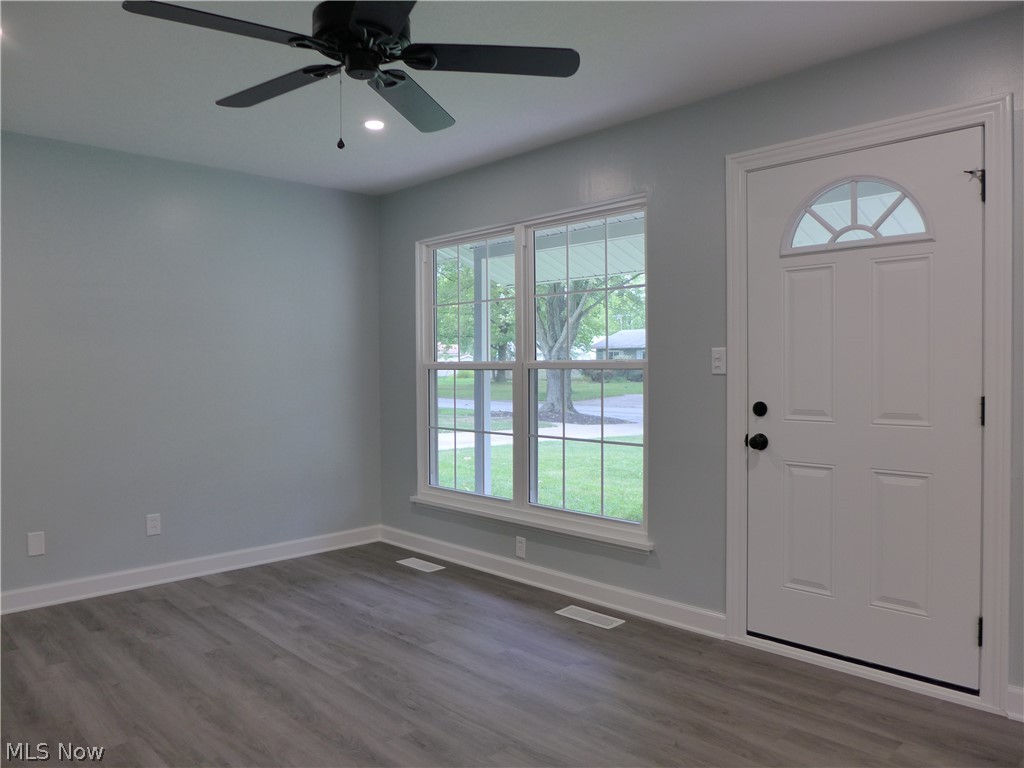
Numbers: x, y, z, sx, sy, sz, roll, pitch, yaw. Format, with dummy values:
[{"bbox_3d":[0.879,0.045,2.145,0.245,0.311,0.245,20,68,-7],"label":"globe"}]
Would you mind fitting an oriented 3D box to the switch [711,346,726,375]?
[{"bbox_3d":[0.948,-0.103,3.245,0.075,0.122,0.012,1,1,44],"label":"switch"}]

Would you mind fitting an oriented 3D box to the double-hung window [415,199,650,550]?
[{"bbox_3d":[0.035,-0.064,4.179,1.848,1.770,0.120,1,1,44],"label":"double-hung window"}]

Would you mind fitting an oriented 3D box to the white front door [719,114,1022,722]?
[{"bbox_3d":[1.382,0.076,2.880,1.073,2.189,0.120,1,1,44],"label":"white front door"}]

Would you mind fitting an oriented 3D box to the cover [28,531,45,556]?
[{"bbox_3d":[-2.465,0.832,3.684,0.080,0.122,0.012,-1,1,-45],"label":"cover"}]

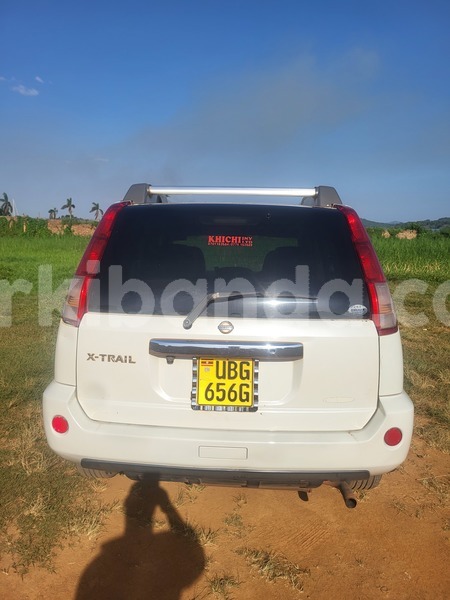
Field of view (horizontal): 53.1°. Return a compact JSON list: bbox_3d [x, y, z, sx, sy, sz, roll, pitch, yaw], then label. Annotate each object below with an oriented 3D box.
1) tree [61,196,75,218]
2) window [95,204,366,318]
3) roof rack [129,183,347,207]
[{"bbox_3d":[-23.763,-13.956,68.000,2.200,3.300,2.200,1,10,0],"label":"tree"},{"bbox_3d":[0.021,-0.183,1.977,1.160,0.530,0.110,1,-16,2],"label":"window"},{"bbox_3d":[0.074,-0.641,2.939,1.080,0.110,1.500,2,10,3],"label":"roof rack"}]

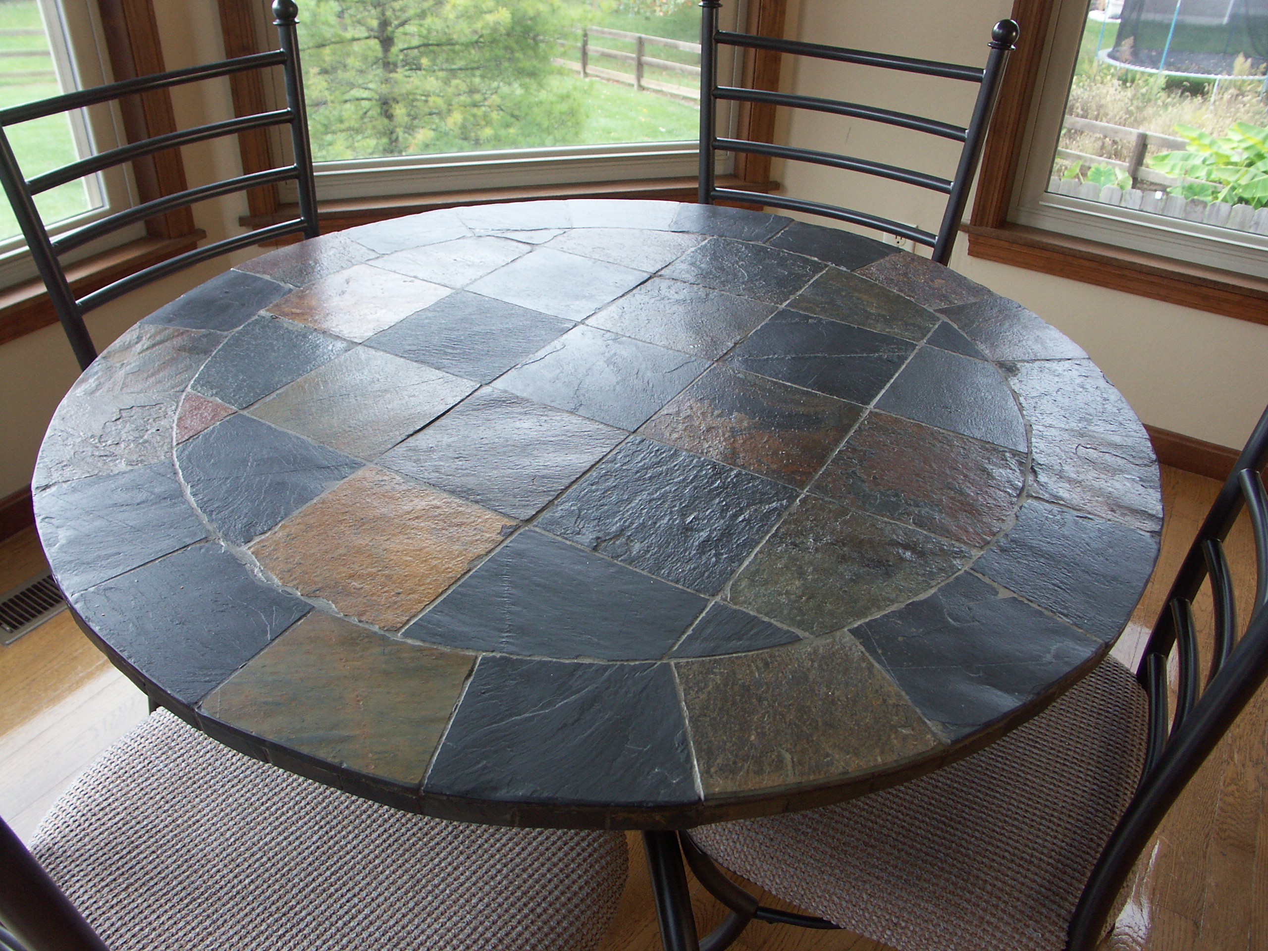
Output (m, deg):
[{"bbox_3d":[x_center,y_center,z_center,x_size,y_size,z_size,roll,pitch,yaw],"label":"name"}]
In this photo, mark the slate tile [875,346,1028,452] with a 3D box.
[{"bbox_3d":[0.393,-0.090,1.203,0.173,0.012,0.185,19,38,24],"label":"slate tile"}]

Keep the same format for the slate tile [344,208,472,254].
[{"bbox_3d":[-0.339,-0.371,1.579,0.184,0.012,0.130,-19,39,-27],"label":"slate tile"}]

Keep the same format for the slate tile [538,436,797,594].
[{"bbox_3d":[0.035,0.037,0.999,0.190,0.012,0.188,20,38,24],"label":"slate tile"}]

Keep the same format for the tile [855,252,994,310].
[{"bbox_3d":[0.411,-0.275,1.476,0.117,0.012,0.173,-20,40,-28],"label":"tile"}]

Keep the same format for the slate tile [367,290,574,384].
[{"bbox_3d":[-0.207,-0.176,1.319,0.191,0.012,0.197,20,38,24],"label":"slate tile"}]

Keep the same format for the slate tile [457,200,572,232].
[{"bbox_3d":[-0.171,-0.376,1.512,0.172,0.011,0.122,-6,35,-11],"label":"slate tile"}]

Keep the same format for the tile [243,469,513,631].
[{"bbox_3d":[-0.238,0.067,0.962,0.187,0.012,0.187,19,38,23],"label":"tile"}]

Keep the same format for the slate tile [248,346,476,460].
[{"bbox_3d":[-0.281,-0.077,1.073,0.165,0.011,0.168,20,38,24],"label":"slate tile"}]

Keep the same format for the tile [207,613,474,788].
[{"bbox_3d":[-0.222,0.172,0.809,0.196,0.012,0.133,12,35,14],"label":"tile"}]

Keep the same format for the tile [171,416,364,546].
[{"bbox_3d":[-0.400,0.004,1.044,0.194,0.012,0.171,20,38,24],"label":"tile"}]

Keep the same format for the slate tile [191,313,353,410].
[{"bbox_3d":[-0.423,-0.125,1.135,0.145,0.011,0.170,20,38,24],"label":"slate tile"}]

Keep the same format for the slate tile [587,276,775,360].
[{"bbox_3d":[0.061,-0.192,1.255,0.169,0.011,0.170,20,38,24],"label":"slate tile"}]

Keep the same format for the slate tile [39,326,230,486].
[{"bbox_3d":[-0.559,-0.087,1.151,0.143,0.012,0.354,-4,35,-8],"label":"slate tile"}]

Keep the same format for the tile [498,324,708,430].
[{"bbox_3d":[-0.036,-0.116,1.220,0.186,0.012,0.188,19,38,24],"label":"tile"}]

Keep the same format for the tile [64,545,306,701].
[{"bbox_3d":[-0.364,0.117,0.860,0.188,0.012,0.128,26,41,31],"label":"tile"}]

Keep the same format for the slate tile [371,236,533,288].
[{"bbox_3d":[-0.244,-0.293,1.388,0.148,0.011,0.162,20,38,24],"label":"slate tile"}]

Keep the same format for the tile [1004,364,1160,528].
[{"bbox_3d":[0.505,-0.048,1.172,0.150,0.012,0.360,7,35,7],"label":"tile"}]

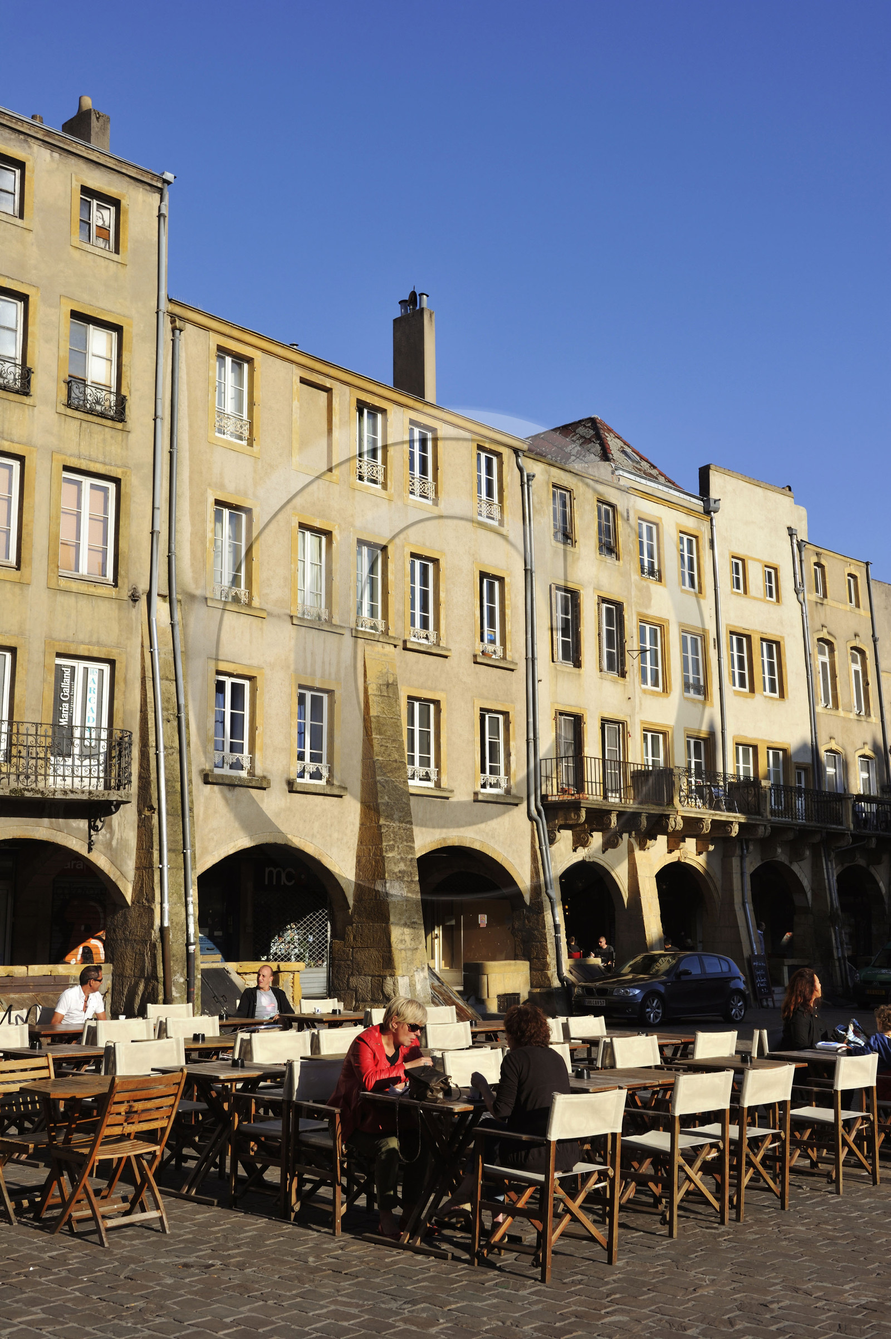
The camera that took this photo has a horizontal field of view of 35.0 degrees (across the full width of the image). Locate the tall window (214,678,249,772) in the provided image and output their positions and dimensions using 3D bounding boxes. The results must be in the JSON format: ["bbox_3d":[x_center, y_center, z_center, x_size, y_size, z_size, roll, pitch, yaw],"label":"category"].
[{"bbox_3d":[-3.969,1.018,26.292,0.180,1.744,0.921,-10,-14,42],"label":"tall window"}]

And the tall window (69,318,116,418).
[{"bbox_3d":[-6.404,-5.436,25.599,0.180,1.825,1.001,-11,-15,44],"label":"tall window"}]

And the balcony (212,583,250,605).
[{"bbox_3d":[-3.959,-1.395,26.206,0.130,0.279,0.879,-9,-12,40],"label":"balcony"}]

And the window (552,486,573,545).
[{"bbox_3d":[2.855,-3.793,34.686,0.150,1.353,0.774,-10,-13,43],"label":"window"}]

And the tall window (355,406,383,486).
[{"bbox_3d":[-1.635,-4.743,29.792,0.150,1.558,0.915,-9,-12,40],"label":"tall window"}]

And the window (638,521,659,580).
[{"bbox_3d":[5.343,-3.137,37.194,0.180,1.459,0.944,-11,-15,44],"label":"window"}]

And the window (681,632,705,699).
[{"bbox_3d":[6.655,-0.115,38.121,0.150,1.696,1.134,-10,-13,43],"label":"window"}]

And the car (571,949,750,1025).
[{"bbox_3d":[4.293,6.219,27.728,4.230,1.420,1.750,10,-15,-44],"label":"car"}]

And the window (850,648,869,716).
[{"bbox_3d":[13.121,0.426,44.887,0.200,2.120,1.150,-11,-15,43],"label":"window"}]

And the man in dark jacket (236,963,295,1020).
[{"bbox_3d":[-1.933,3.987,15.927,0.620,1.280,0.800,8,-14,-39],"label":"man in dark jacket"}]

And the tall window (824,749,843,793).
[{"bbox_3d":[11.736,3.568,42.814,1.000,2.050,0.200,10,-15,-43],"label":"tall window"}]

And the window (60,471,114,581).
[{"bbox_3d":[-5.924,-2.356,23.221,0.150,1.669,0.978,-11,-15,43],"label":"window"}]

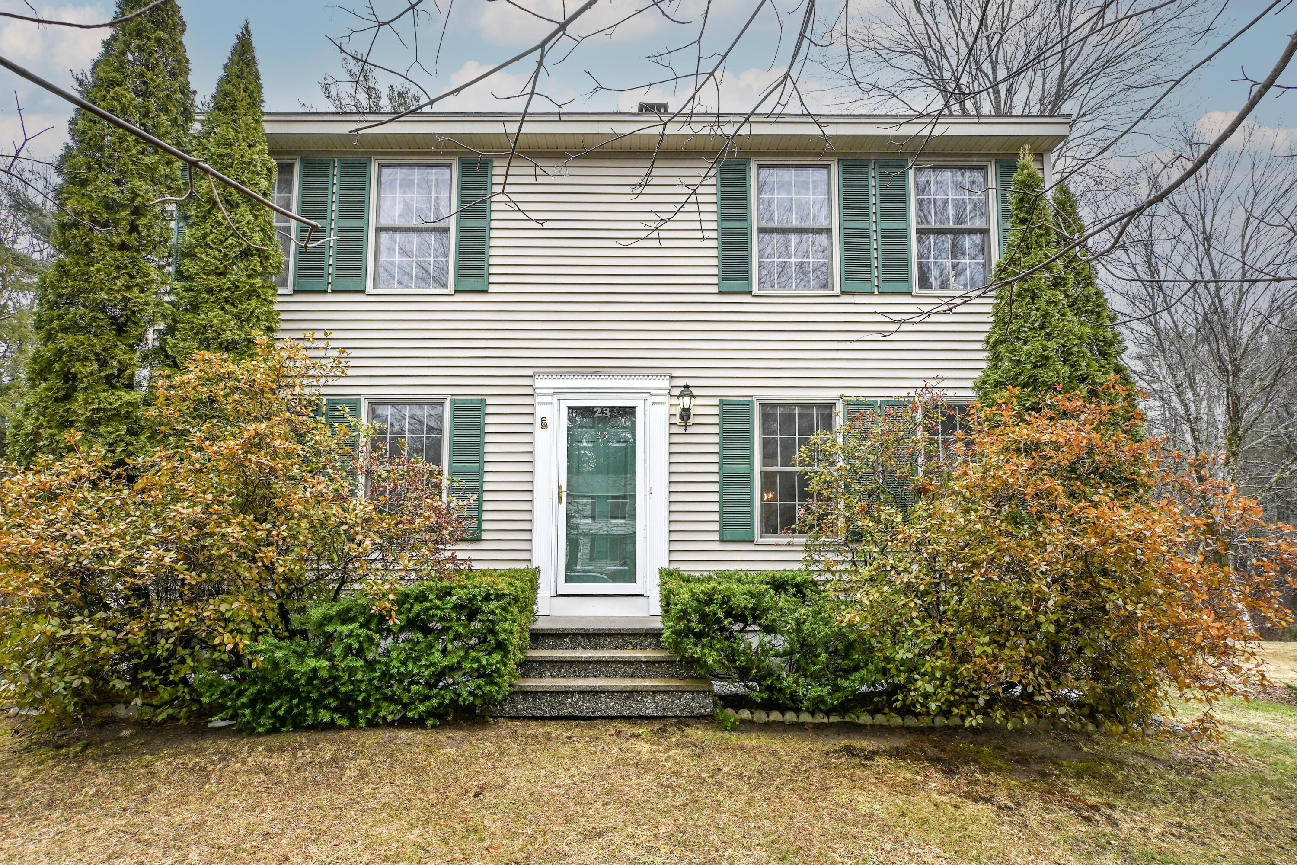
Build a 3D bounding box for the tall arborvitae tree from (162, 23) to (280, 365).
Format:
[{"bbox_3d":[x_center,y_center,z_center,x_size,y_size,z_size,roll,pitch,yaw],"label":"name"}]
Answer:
[{"bbox_3d":[-4.039,-0.845,6.177,1.300,6.490,1.300,0,-5,0],"label":"tall arborvitae tree"}]

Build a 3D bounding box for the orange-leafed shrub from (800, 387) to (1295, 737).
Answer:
[{"bbox_3d":[3.384,0.984,5.782,4.050,2.840,1.850,0,-5,0],"label":"orange-leafed shrub"}]

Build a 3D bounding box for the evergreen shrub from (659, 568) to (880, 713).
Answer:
[{"bbox_3d":[1.076,1.836,5.913,1.960,1.080,1.100,0,-5,0],"label":"evergreen shrub"}]

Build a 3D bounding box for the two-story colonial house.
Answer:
[{"bbox_3d":[-0.504,-0.984,10.733,9.770,7.660,8.400,0,-5,0],"label":"two-story colonial house"}]

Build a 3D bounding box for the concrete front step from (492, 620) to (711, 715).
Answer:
[{"bbox_3d":[-0.448,2.126,6.037,1.955,0.604,1.180,0,-5,0],"label":"concrete front step"}]

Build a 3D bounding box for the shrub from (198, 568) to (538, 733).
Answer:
[{"bbox_3d":[-2.367,1.836,5.714,2.590,1.130,1.250,0,-5,0],"label":"shrub"}]

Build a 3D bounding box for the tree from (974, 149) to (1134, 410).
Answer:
[{"bbox_3d":[3.909,-0.195,6.272,1.600,5.240,1.300,0,-5,0],"label":"tree"}]

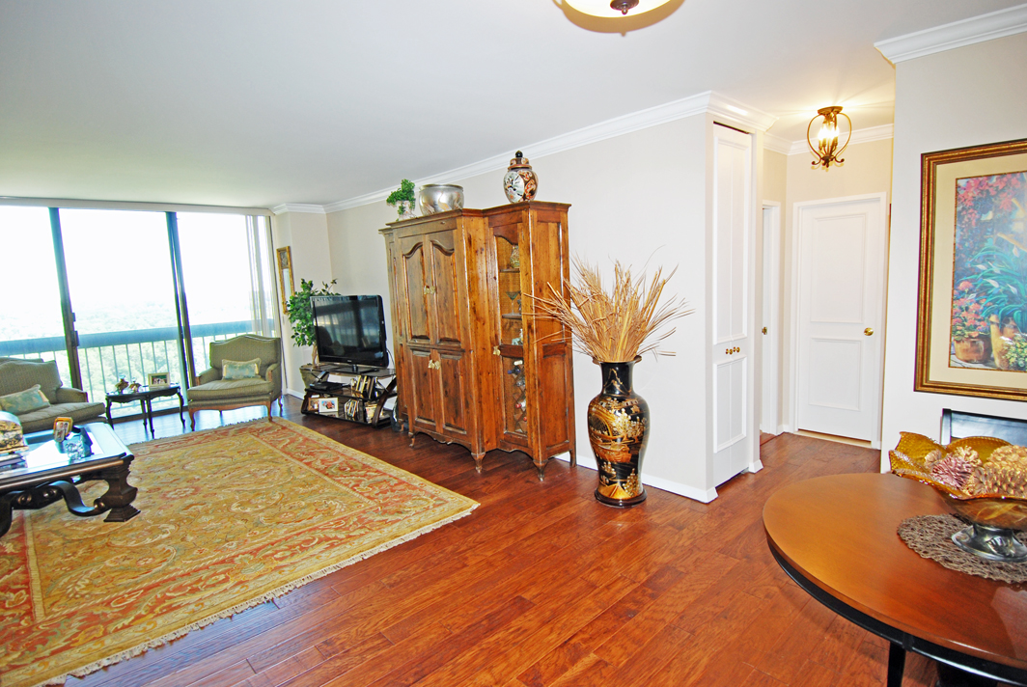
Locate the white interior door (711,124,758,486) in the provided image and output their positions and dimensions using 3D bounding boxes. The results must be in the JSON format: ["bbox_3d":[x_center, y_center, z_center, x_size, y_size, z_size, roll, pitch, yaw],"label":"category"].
[{"bbox_3d":[1.517,-0.217,3.627,0.680,2.450,0.045,-10,11,-43],"label":"white interior door"}]

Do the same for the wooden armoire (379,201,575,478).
[{"bbox_3d":[-0.500,-0.049,4.633,0.665,2.084,2.175,-10,11,-43],"label":"wooden armoire"}]

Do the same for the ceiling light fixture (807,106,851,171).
[{"bbox_3d":[2.160,-1.393,3.506,0.295,0.372,0.295,-10,10,-43],"label":"ceiling light fixture"}]

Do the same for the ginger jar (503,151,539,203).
[{"bbox_3d":[0.046,-1.236,3.896,0.265,0.402,0.265,-3,7,0],"label":"ginger jar"}]

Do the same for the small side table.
[{"bbox_3d":[-4.099,0.773,5.765,0.480,0.520,0.480,-3,8,3],"label":"small side table"}]

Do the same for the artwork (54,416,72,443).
[{"bbox_3d":[-3.593,0.680,4.122,0.130,0.195,0.030,-3,-7,1],"label":"artwork"}]

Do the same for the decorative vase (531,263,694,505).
[{"bbox_3d":[0.651,0.282,3.408,0.860,1.602,0.980,-10,10,-43],"label":"decorative vase"}]

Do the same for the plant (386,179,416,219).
[{"bbox_3d":[-1.057,-1.322,4.882,0.260,0.416,0.280,-10,10,-43],"label":"plant"}]

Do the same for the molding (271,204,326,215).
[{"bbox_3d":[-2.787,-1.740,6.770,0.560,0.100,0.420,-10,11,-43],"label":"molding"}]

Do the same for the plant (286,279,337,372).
[{"bbox_3d":[-2.557,0.003,6.611,0.610,1.660,0.580,-10,11,-43],"label":"plant"}]

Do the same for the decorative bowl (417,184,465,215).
[{"bbox_3d":[-0.634,-1.224,4.523,0.390,0.272,0.390,-3,7,0],"label":"decorative bowl"}]

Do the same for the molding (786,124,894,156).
[{"bbox_3d":[2.660,-1.656,4.157,0.070,0.100,0.840,-10,11,-43],"label":"molding"}]

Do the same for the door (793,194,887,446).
[{"bbox_3d":[2.733,-0.176,4.362,0.070,2.036,0.640,-10,10,-43],"label":"door"}]

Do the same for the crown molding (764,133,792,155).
[{"bbox_3d":[2.147,-1.618,4.152,0.750,0.096,0.070,-10,10,-43],"label":"crown molding"}]

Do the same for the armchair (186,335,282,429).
[{"bbox_3d":[-3.312,0.446,6.203,0.820,0.944,0.820,-5,8,-16],"label":"armchair"}]

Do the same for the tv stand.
[{"bbox_3d":[-1.899,0.592,6.118,1.440,0.560,0.450,2,9,34],"label":"tv stand"}]

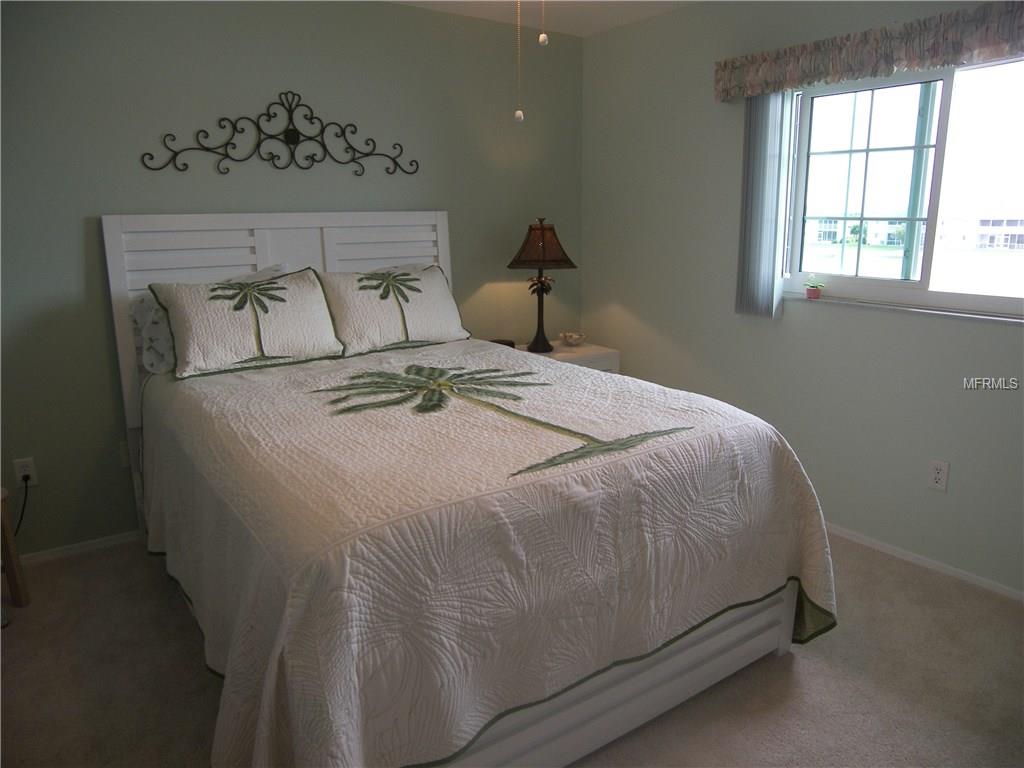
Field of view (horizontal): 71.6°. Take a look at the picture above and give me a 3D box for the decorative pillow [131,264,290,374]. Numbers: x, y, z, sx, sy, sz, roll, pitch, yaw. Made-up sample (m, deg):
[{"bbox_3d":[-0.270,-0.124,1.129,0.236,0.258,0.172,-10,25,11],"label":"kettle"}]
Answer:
[{"bbox_3d":[-1.251,-0.286,3.062,0.660,0.440,0.180,-10,-6,-34],"label":"decorative pillow"}]

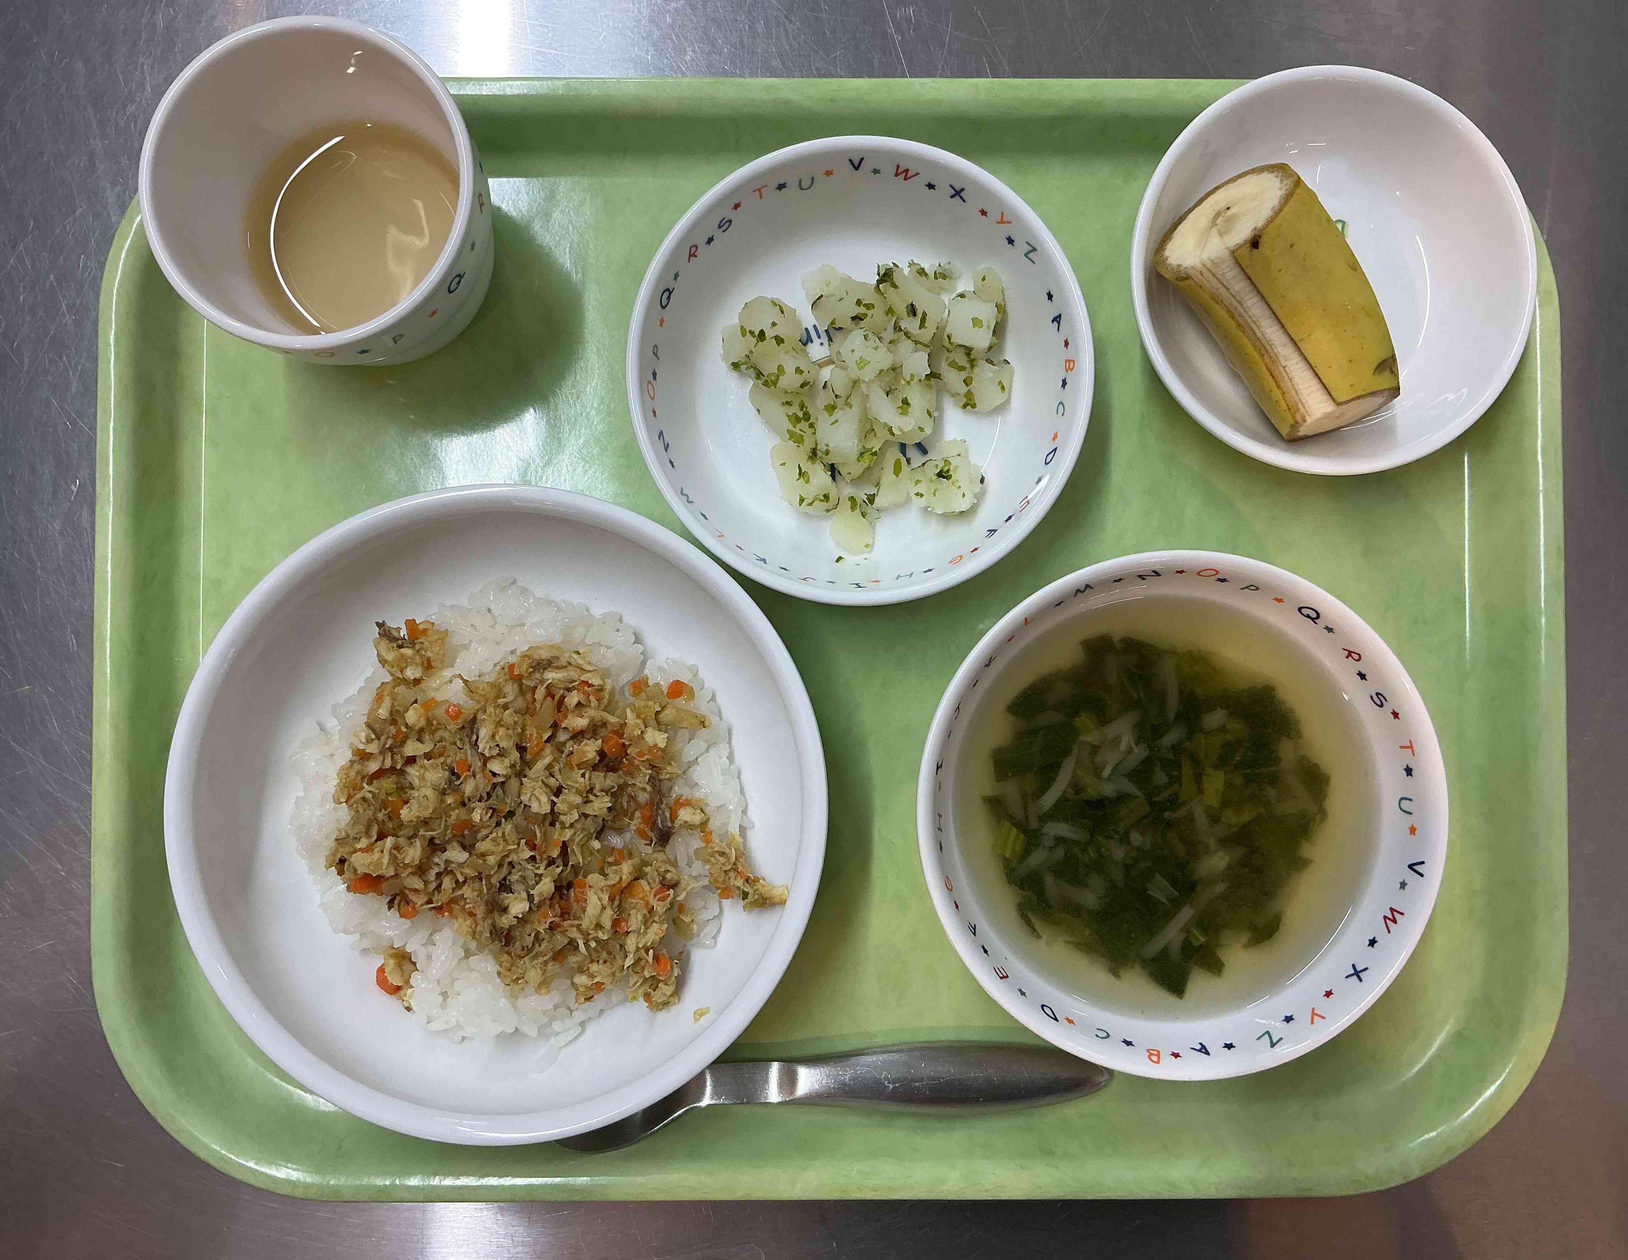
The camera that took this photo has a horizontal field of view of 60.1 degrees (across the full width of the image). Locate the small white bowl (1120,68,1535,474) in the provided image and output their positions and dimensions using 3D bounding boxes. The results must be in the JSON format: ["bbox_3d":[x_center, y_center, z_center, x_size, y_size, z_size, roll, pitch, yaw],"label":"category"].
[{"bbox_3d":[0.125,-0.086,0.356,0.098,0.035,0.098,0,89,0],"label":"small white bowl"}]

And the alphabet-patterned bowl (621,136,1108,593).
[{"bbox_3d":[0.011,-0.062,0.354,0.112,0.036,0.112,0,89,0],"label":"alphabet-patterned bowl"}]

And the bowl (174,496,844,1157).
[{"bbox_3d":[-0.075,0.044,0.350,0.155,0.039,0.155,0,89,0],"label":"bowl"}]

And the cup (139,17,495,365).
[{"bbox_3d":[-0.111,-0.097,0.340,0.073,0.064,0.073,0,89,0],"label":"cup"}]

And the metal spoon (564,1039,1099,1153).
[{"bbox_3d":[-0.001,0.116,0.359,0.156,0.020,0.033,-1,89,0],"label":"metal spoon"}]

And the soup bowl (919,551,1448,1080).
[{"bbox_3d":[0.083,0.043,0.345,0.119,0.052,0.119,0,89,0],"label":"soup bowl"}]

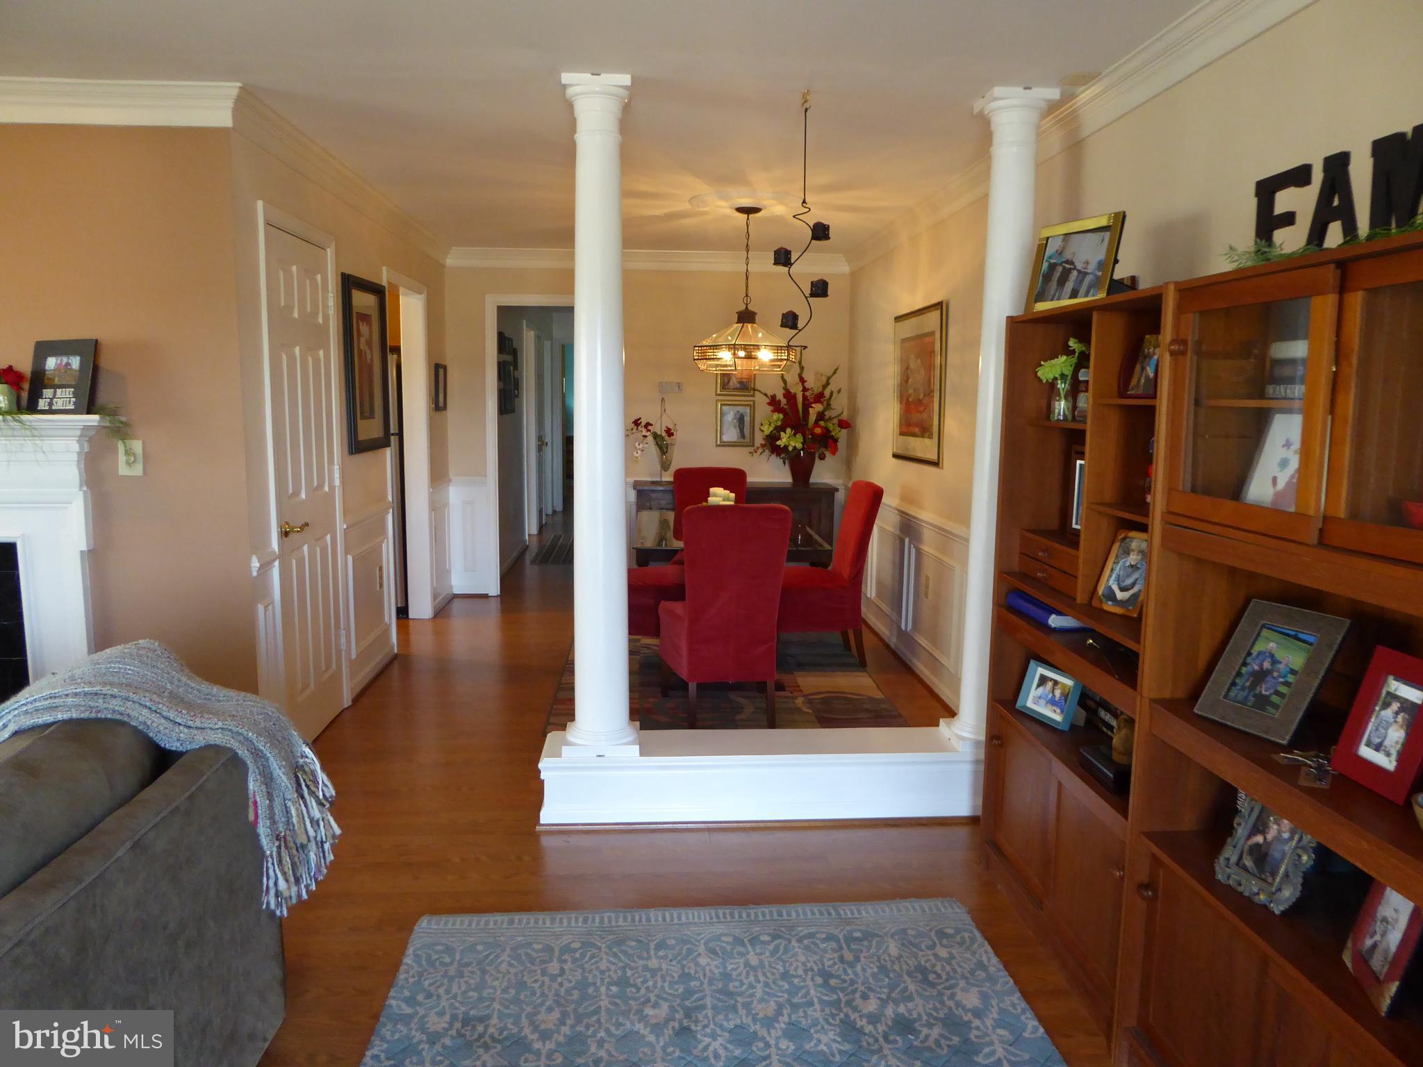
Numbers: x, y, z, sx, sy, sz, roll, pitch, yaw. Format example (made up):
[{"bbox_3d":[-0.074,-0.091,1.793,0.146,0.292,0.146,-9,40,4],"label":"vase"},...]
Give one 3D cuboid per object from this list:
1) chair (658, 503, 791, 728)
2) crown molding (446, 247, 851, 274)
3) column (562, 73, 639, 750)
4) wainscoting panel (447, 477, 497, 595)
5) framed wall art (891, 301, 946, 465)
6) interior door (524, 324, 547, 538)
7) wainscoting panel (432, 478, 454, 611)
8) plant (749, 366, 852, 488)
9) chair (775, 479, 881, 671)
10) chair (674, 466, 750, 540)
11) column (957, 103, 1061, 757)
[{"bbox_3d":[0.065,0.333,4.655,0.540,1.000,0.630,0,8,-7],"label":"chair"},{"bbox_3d":[-0.426,-1.901,7.151,2.810,0.126,0.085,0,8,-4],"label":"crown molding"},{"bbox_3d":[-0.372,-0.359,3.446,0.260,2.210,0.260,0,8,-4],"label":"column"},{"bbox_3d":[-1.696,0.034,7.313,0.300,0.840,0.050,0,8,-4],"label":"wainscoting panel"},{"bbox_3d":[1.087,-0.775,5.404,0.035,0.790,0.890,0,8,-4],"label":"framed wall art"},{"bbox_3d":[-1.821,-0.989,10.465,0.080,2.040,0.850,0,8,-4],"label":"interior door"},{"bbox_3d":[-1.802,0.080,6.958,0.050,0.840,0.720,0,8,-4],"label":"wainscoting panel"},{"bbox_3d":[0.623,-0.743,7.144,0.660,0.840,0.450,0,8,-4],"label":"plant"},{"bbox_3d":[0.560,0.211,5.625,0.640,0.980,0.470,0,8,-4],"label":"chair"},{"bbox_3d":[-0.008,0.120,6.263,0.470,0.980,0.640,0,8,-4],"label":"chair"},{"bbox_3d":[0.997,-0.352,3.551,0.255,2.200,0.255,0,8,-4],"label":"column"}]

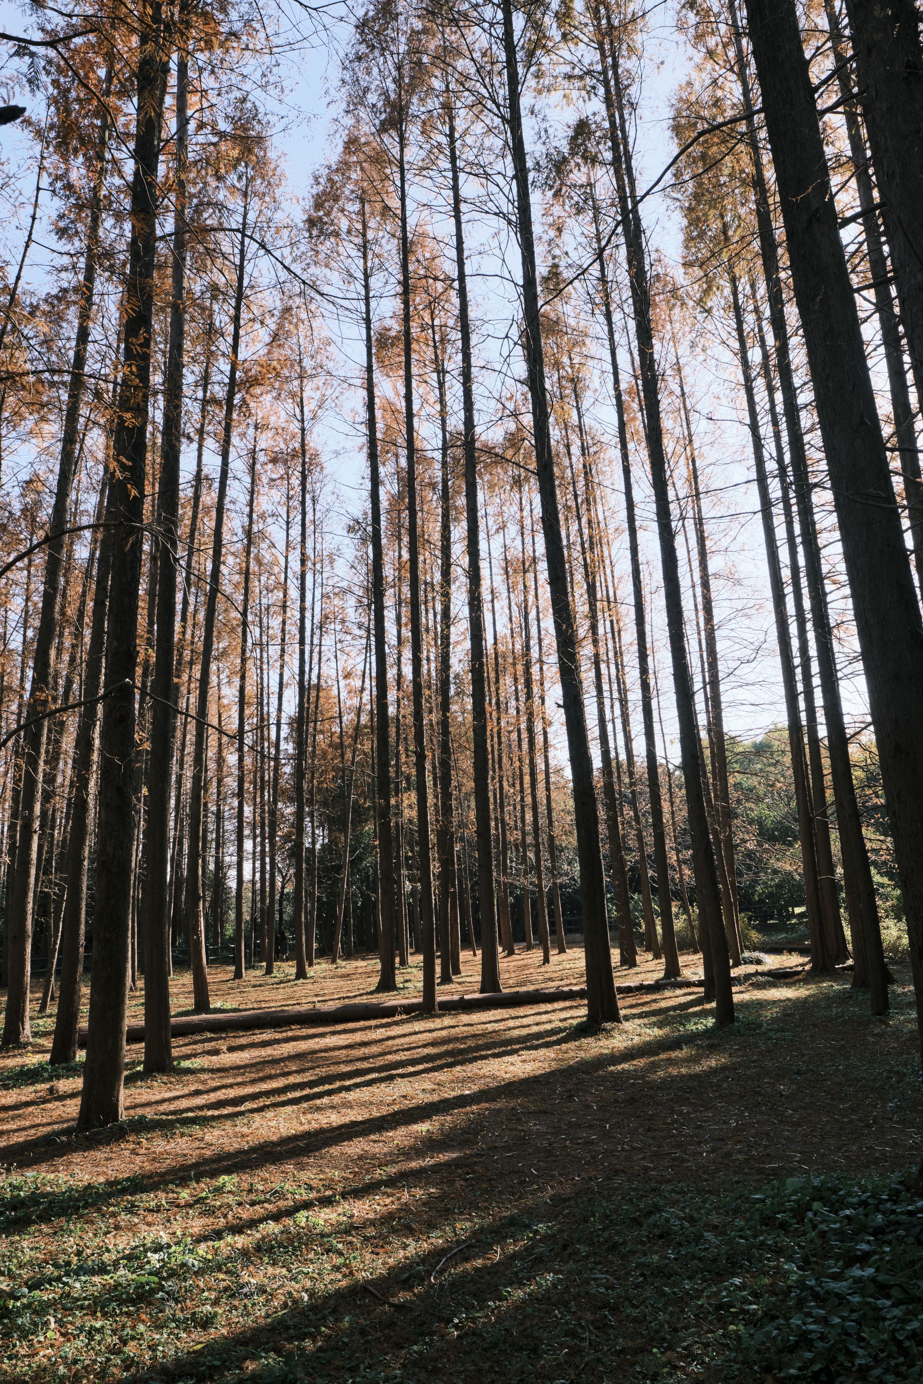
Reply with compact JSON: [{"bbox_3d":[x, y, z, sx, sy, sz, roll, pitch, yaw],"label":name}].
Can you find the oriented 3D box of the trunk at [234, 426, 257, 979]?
[{"bbox_3d":[-7.506,-0.423,32.468,0.350,19.990,0.350,2,-15,-13],"label":"trunk"}]

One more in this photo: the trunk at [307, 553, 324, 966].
[{"bbox_3d":[-7.036,2.706,45.123,0.392,20.520,0.368,1,-15,-9],"label":"trunk"}]

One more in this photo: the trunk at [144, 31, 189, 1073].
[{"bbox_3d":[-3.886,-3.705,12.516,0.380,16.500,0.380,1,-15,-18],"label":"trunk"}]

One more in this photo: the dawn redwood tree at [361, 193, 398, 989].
[{"bbox_3d":[-2.368,-3.915,25.087,0.450,22.830,0.450,-2,-15,-5],"label":"dawn redwood tree"}]

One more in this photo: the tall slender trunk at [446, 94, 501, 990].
[{"bbox_3d":[0.147,-5.413,23.686,0.480,25.050,0.451,-3,-15,1],"label":"tall slender trunk"}]

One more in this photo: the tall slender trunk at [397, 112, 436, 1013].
[{"bbox_3d":[-1.088,-4.270,20.771,0.296,21.790,0.275,-2,-15,-3],"label":"tall slender trunk"}]

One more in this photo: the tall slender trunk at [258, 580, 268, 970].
[{"bbox_3d":[-10.502,3.511,48.598,0.388,20.900,0.369,0,-15,-12],"label":"tall slender trunk"}]

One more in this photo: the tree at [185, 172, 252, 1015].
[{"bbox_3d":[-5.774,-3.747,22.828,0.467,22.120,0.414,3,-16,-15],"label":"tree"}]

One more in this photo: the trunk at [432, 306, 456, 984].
[{"bbox_3d":[-0.678,-2.484,28.862,0.357,22.210,0.332,-1,-15,-1],"label":"trunk"}]

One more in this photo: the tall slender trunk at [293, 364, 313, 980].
[{"bbox_3d":[-5.399,-1.644,31.199,0.360,21.590,0.360,0,-15,-10],"label":"tall slender trunk"}]

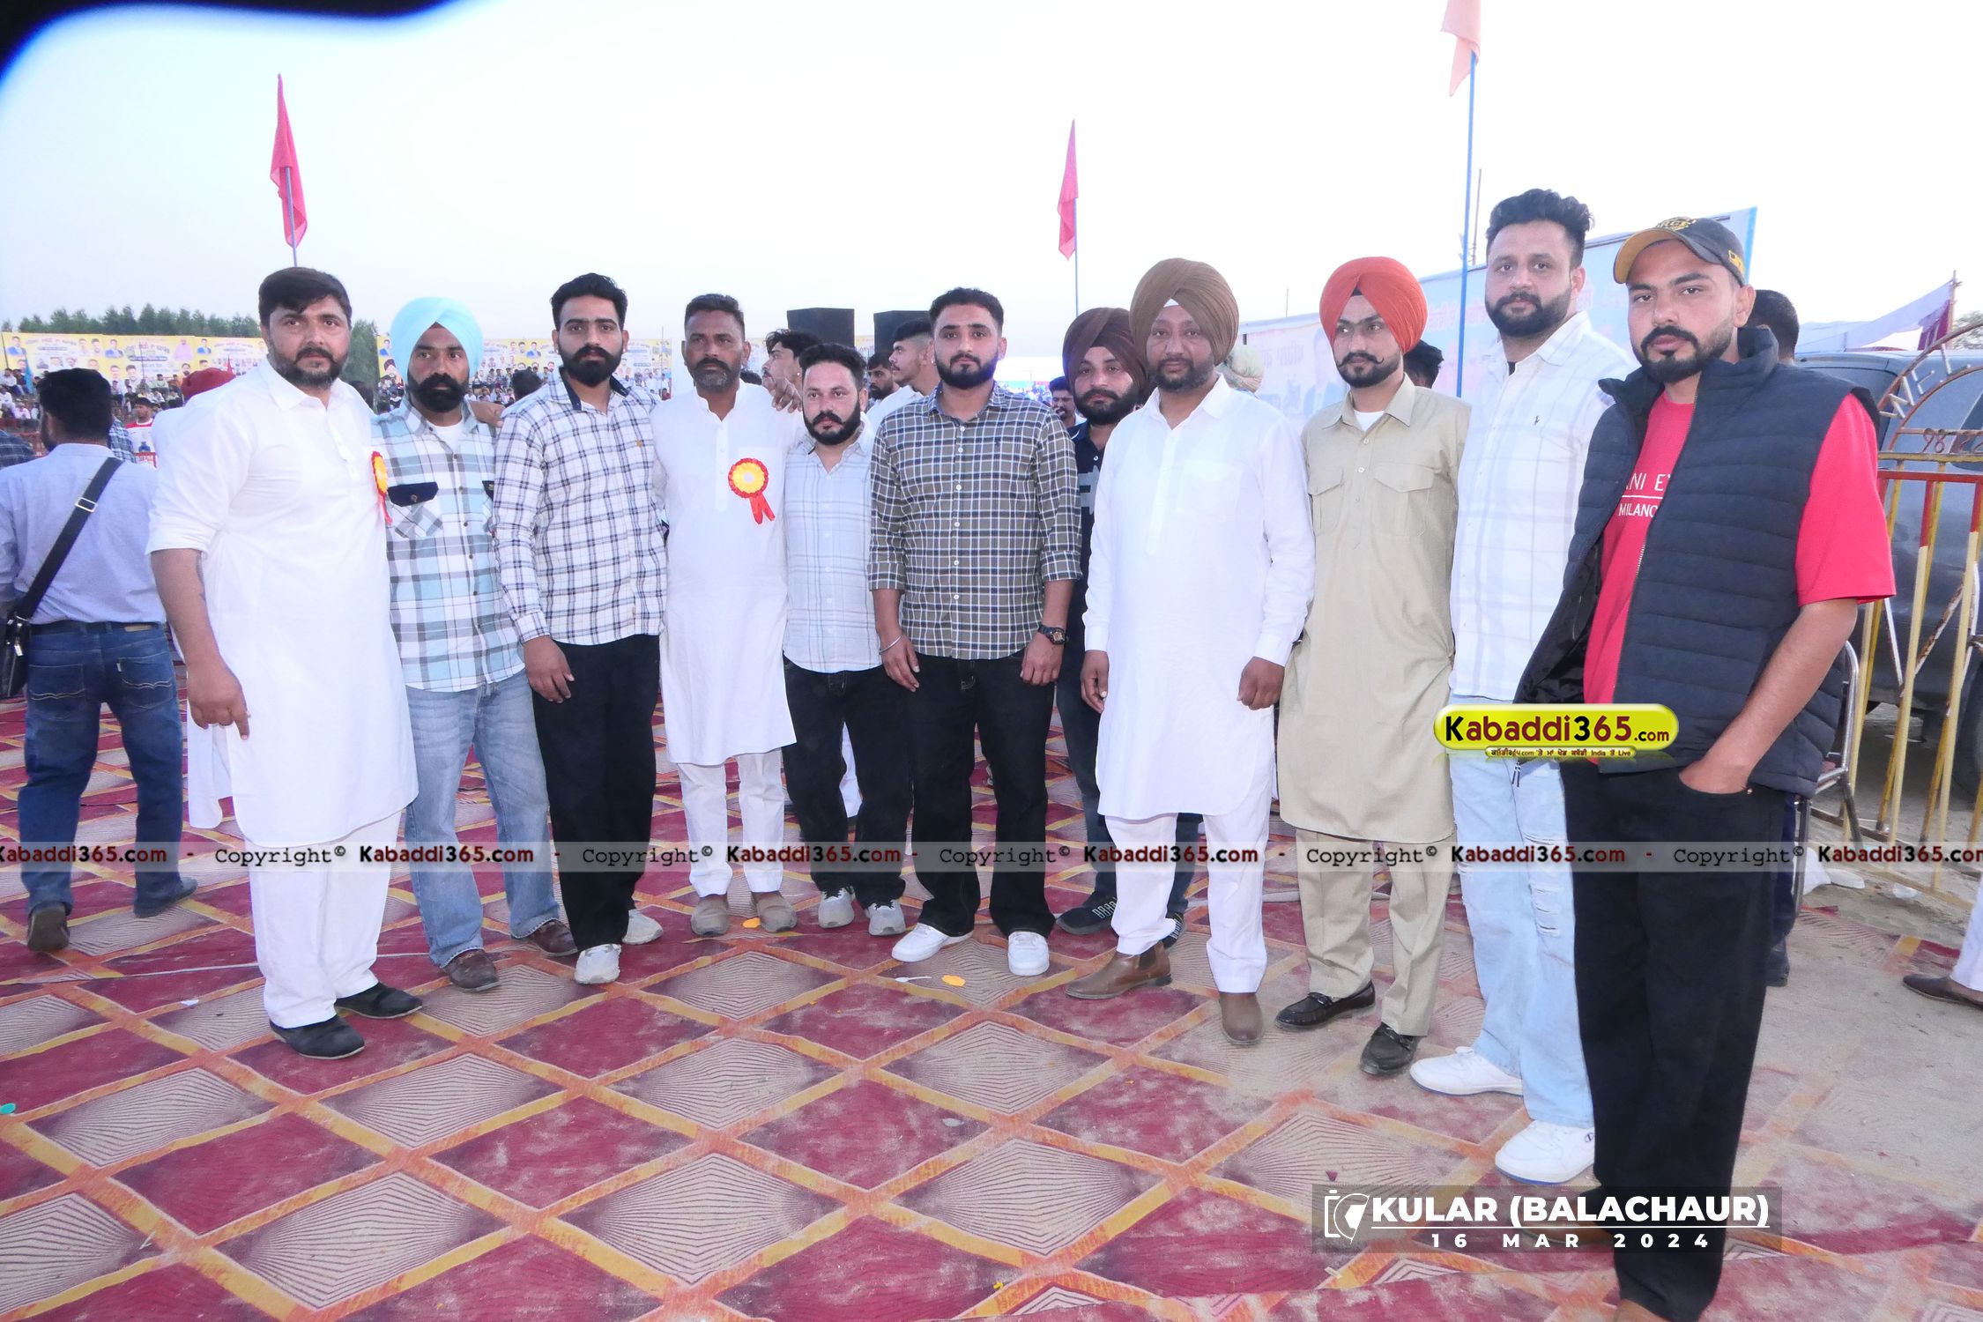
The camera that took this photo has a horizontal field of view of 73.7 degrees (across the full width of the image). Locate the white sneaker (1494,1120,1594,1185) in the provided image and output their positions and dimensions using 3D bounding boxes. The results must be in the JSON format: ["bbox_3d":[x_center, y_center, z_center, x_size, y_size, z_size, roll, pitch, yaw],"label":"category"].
[{"bbox_3d":[1.074,0.903,2.513,0.288,0.107,0.106,-7,13,-27],"label":"white sneaker"}]

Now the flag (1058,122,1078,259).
[{"bbox_3d":[0.609,-3.772,10.600,0.170,1.100,0.170,-1,10,0],"label":"flag"}]

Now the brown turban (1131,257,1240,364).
[{"bbox_3d":[0.441,-0.798,3.013,0.245,0.215,0.265,1,10,11],"label":"brown turban"}]

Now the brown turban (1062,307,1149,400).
[{"bbox_3d":[0.299,-0.798,3.429,0.225,0.215,0.250,2,7,14],"label":"brown turban"}]

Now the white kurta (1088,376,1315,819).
[{"bbox_3d":[0.496,-0.150,3.125,0.500,0.990,0.310,3,11,21],"label":"white kurta"}]

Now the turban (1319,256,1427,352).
[{"bbox_3d":[0.798,-0.745,2.761,0.220,0.205,0.250,7,9,34],"label":"turban"}]

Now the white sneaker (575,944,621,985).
[{"bbox_3d":[-1.028,0.746,3.514,0.110,0.120,0.290,-2,10,-7],"label":"white sneaker"}]

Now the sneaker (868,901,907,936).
[{"bbox_3d":[-0.293,0.685,3.735,0.106,0.107,0.288,-2,11,-5],"label":"sneaker"}]

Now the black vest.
[{"bbox_3d":[1.069,-0.152,2.020,0.330,0.670,0.490,-7,12,-31],"label":"black vest"}]

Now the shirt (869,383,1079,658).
[{"bbox_3d":[-0.046,-0.366,3.454,0.520,0.690,0.270,0,10,4],"label":"shirt"}]

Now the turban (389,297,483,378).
[{"bbox_3d":[-1.381,-0.800,3.282,0.225,0.205,0.250,-7,9,-28],"label":"turban"}]

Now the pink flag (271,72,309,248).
[{"bbox_3d":[-4.725,-3.365,8.900,0.240,1.100,0.200,-1,10,0],"label":"pink flag"}]

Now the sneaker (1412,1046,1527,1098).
[{"bbox_3d":[1.033,0.847,2.802,0.288,0.107,0.106,0,11,6],"label":"sneaker"}]

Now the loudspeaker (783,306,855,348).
[{"bbox_3d":[-1.422,-2.630,11.337,0.410,0.720,0.400,-6,11,-26],"label":"loudspeaker"}]

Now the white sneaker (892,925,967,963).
[{"bbox_3d":[-0.161,0.718,3.557,0.106,0.107,0.288,9,15,41],"label":"white sneaker"}]

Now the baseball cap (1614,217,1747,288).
[{"bbox_3d":[1.006,-0.597,1.927,0.168,0.120,0.255,4,10,38],"label":"baseball cap"}]

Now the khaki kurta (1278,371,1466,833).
[{"bbox_3d":[0.856,-0.114,2.950,0.300,1.010,0.480,-10,14,-43],"label":"khaki kurta"}]

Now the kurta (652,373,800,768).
[{"bbox_3d":[-0.738,-0.243,3.662,0.460,1.000,0.280,-2,10,-6],"label":"kurta"}]

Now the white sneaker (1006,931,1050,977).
[{"bbox_3d":[0.095,0.729,3.479,0.106,0.107,0.288,-1,11,-2],"label":"white sneaker"}]

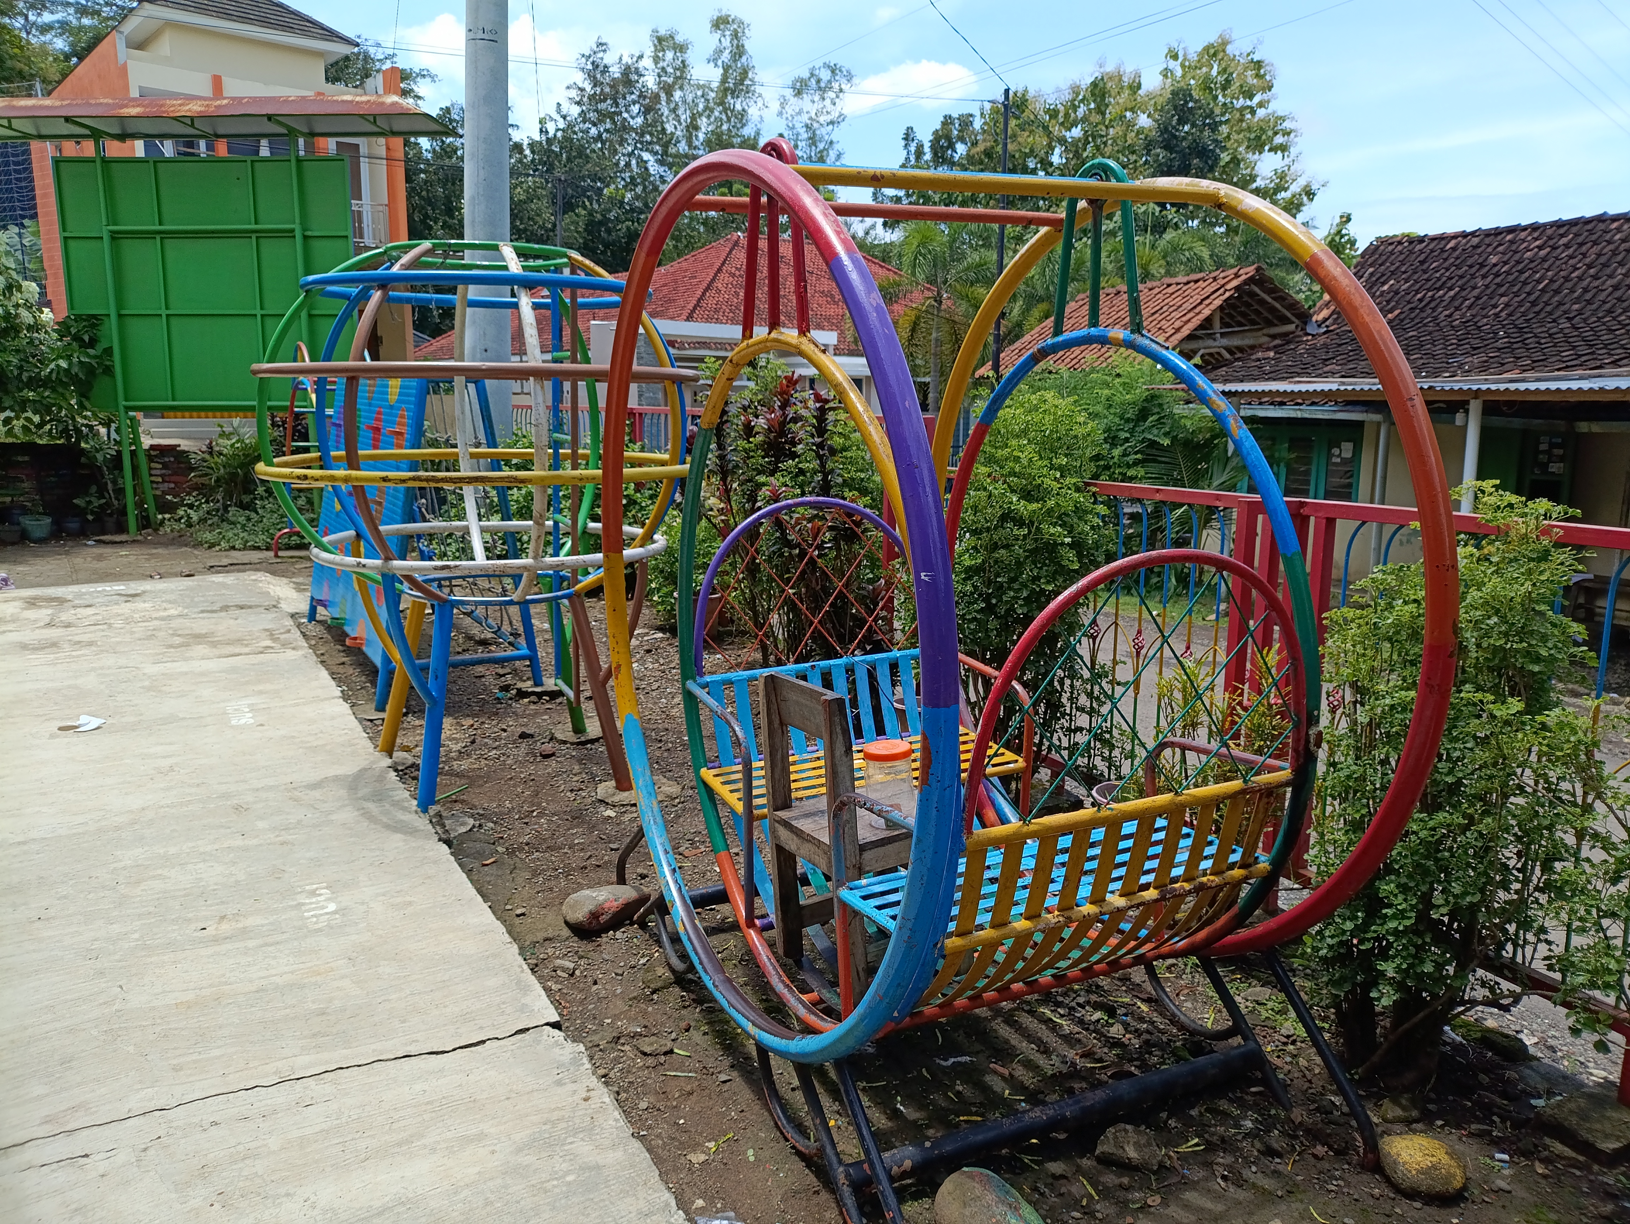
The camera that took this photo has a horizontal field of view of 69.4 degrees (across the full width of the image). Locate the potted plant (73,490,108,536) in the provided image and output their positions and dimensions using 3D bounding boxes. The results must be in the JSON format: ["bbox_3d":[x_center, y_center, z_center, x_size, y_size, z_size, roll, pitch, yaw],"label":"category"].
[{"bbox_3d":[-7.326,-1.001,11.879,0.310,0.430,0.310,-6,12,-31],"label":"potted plant"}]

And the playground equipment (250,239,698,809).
[{"bbox_3d":[-1.192,-0.345,4.345,1.640,1.930,1.640,-2,11,-15],"label":"playground equipment"}]

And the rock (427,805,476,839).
[{"bbox_3d":[-1.208,0.686,3.918,0.160,0.080,0.140,-3,11,-18],"label":"rock"}]

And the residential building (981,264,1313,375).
[{"bbox_3d":[6.206,-3.694,20.919,4.700,4.700,5.000,-4,11,-23],"label":"residential building"}]

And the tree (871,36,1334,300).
[{"bbox_3d":[7.356,-8.672,29.917,12.000,11.160,10.000,3,11,13],"label":"tree"}]

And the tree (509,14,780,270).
[{"bbox_3d":[-4.806,-10.774,34.630,8.200,12.620,7.500,-1,10,-8],"label":"tree"}]

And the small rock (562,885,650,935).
[{"bbox_3d":[-0.584,0.788,3.249,0.240,0.130,0.170,-2,11,-11],"label":"small rock"}]

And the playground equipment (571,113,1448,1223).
[{"bbox_3d":[0.258,-0.021,2.559,1.050,1.900,1.720,-5,12,-26],"label":"playground equipment"}]

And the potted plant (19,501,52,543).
[{"bbox_3d":[-7.568,-0.886,11.409,0.300,0.380,0.300,-6,12,-33],"label":"potted plant"}]

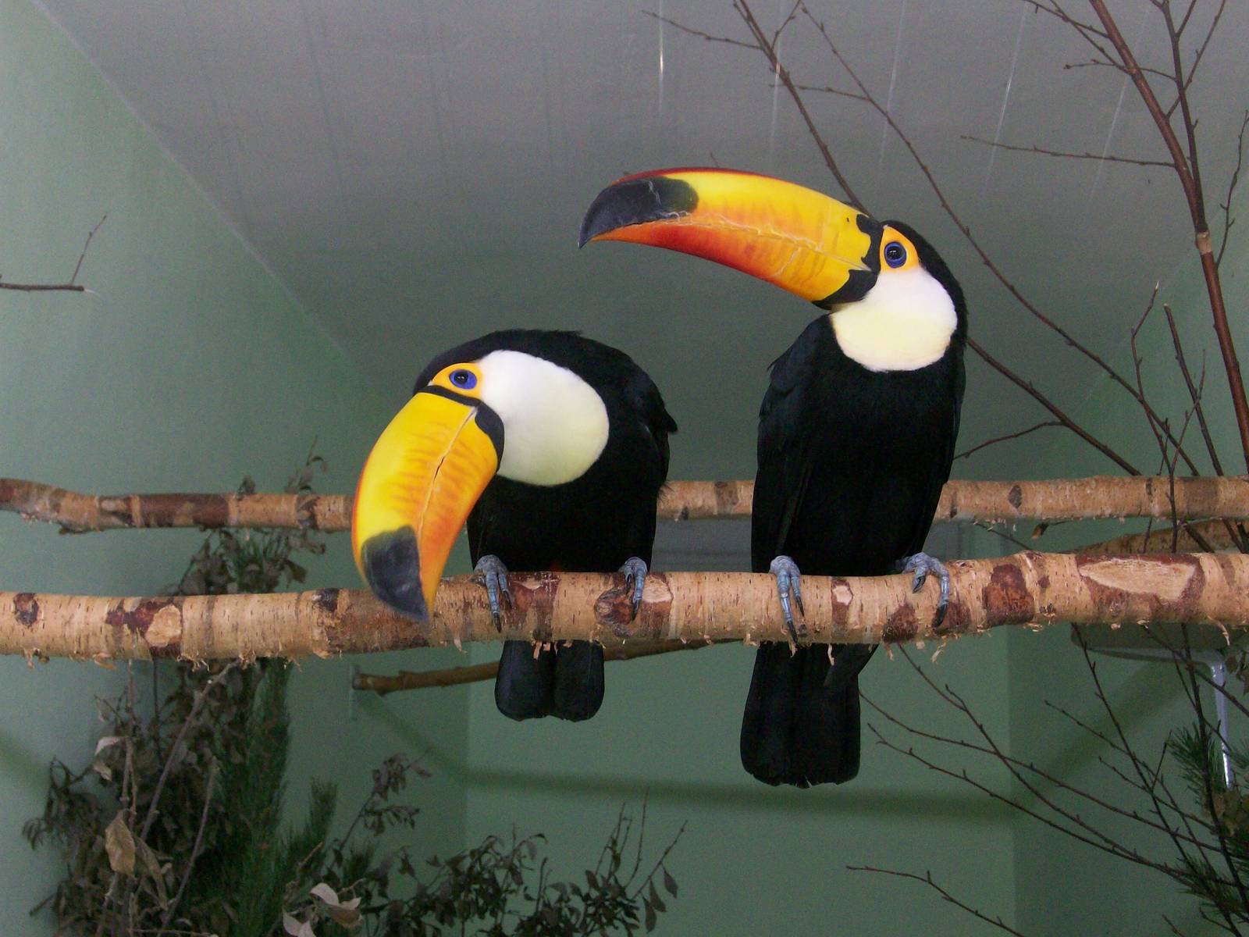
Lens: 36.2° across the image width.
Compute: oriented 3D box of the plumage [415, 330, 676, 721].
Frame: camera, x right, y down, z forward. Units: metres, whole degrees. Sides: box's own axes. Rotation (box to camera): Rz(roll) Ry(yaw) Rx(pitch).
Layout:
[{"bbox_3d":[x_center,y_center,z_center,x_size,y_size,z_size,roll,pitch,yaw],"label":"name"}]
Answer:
[{"bbox_3d":[-0.041,0.033,1.205,0.155,0.240,0.250,0,-12,3],"label":"plumage"}]

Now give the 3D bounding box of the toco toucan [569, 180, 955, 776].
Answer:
[{"bbox_3d":[0.081,0.017,1.236,0.258,0.360,0.205,3,-12,-12],"label":"toco toucan"}]

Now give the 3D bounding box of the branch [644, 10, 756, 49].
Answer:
[{"bbox_3d":[0.071,-0.413,1.800,0.113,0.010,0.020,17,-12,0],"label":"branch"}]

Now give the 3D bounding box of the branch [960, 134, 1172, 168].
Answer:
[{"bbox_3d":[0.405,-0.290,1.750,0.194,0.012,0.030,8,-12,0],"label":"branch"}]

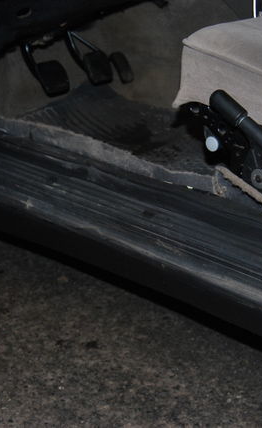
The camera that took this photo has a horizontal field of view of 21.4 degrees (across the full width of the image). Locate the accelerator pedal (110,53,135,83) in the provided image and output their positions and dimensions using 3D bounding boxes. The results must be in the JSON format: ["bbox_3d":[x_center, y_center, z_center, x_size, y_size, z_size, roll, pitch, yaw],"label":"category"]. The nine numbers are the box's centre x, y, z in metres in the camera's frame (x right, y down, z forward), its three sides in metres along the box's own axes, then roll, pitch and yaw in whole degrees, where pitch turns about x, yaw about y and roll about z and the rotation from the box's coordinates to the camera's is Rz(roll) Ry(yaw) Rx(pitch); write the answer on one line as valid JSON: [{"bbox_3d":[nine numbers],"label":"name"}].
[{"bbox_3d":[-0.017,-0.363,1.725,0.022,0.079,0.041,-9,18,42],"label":"accelerator pedal"}]

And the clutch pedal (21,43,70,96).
[{"bbox_3d":[-0.187,-0.321,1.554,0.042,0.130,0.070,-9,18,42],"label":"clutch pedal"}]

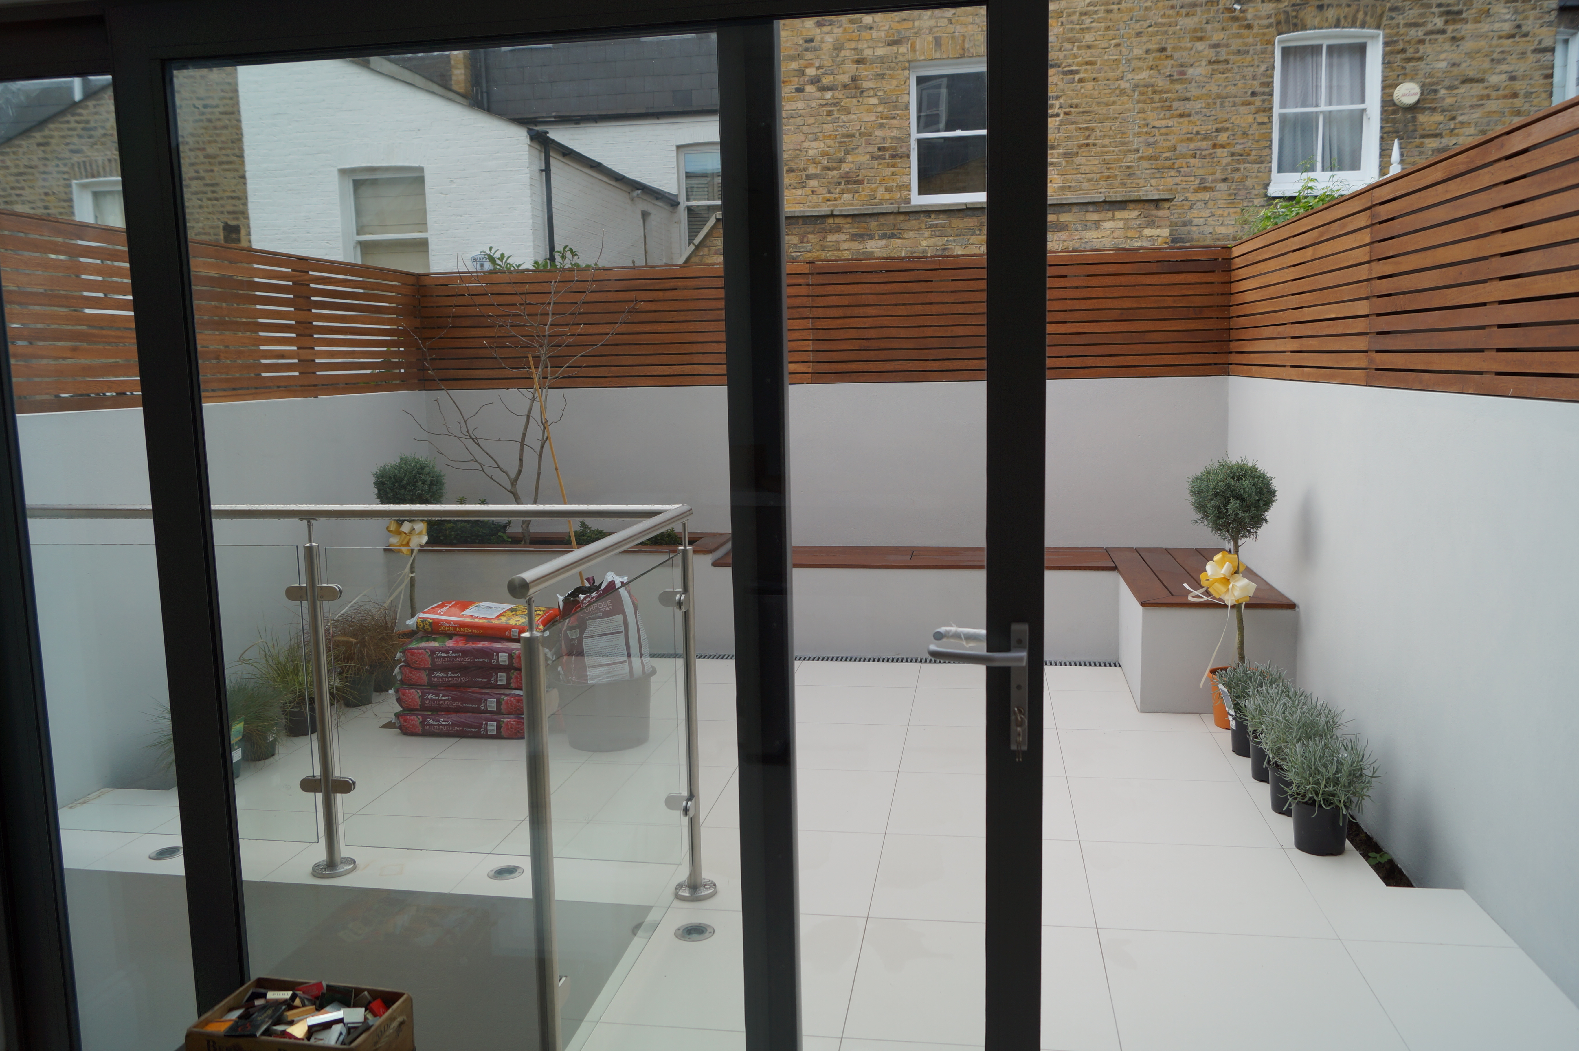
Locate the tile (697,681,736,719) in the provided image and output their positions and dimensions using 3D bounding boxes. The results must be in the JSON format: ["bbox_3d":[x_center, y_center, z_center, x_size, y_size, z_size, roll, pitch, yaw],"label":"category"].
[{"bbox_3d":[-0.356,0.804,5.356,0.600,0.015,0.600,0,7,9],"label":"tile"}]

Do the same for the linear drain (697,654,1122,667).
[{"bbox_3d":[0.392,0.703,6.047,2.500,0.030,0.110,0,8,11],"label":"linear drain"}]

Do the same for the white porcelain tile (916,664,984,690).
[{"bbox_3d":[0.922,0.731,5.670,0.600,0.015,0.458,0,7,9],"label":"white porcelain tile"}]

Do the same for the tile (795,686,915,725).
[{"bbox_3d":[0.241,0.801,5.258,0.600,0.015,0.600,0,7,9],"label":"tile"}]

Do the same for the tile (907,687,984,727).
[{"bbox_3d":[0.838,0.799,5.160,0.600,0.015,0.600,0,7,9],"label":"tile"}]

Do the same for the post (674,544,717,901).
[{"bbox_3d":[-0.279,0.552,3.325,0.110,1.002,0.110,0,8,9],"label":"post"}]

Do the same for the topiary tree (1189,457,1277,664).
[{"bbox_3d":[1.781,0.161,4.745,0.370,0.853,0.370,0,8,9],"label":"topiary tree"}]

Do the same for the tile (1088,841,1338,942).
[{"bbox_3d":[1.154,1.026,3.342,0.600,0.015,0.600,0,7,9],"label":"tile"}]

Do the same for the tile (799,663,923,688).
[{"bbox_3d":[0.325,0.733,5.769,0.600,0.015,0.458,0,7,9],"label":"tile"}]

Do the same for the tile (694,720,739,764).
[{"bbox_3d":[-0.450,0.881,4.783,0.600,0.015,0.600,0,7,9],"label":"tile"}]

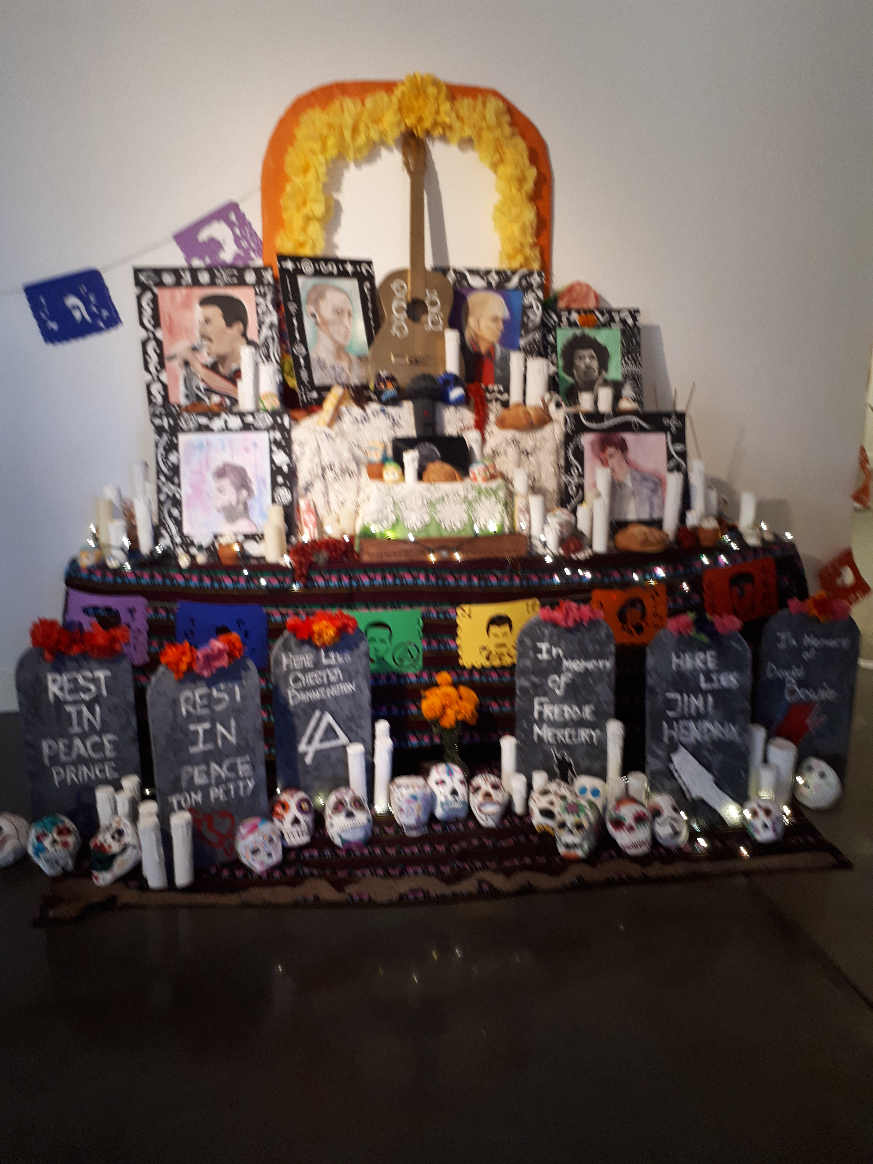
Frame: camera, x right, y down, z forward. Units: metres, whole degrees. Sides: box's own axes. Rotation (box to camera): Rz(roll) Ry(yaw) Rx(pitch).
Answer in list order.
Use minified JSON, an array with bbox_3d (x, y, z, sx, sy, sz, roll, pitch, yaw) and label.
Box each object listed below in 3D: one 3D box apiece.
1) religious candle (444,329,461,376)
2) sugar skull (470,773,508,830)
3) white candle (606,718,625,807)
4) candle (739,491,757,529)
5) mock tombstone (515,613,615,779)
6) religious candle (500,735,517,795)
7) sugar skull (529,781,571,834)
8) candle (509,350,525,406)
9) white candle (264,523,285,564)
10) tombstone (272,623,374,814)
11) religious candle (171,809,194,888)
[{"bbox_3d":[0.059,-0.820,3.356,0.055,0.225,0.055,-2,15,-6],"label":"religious candle"},{"bbox_3d":[0.170,0.668,2.824,0.123,0.168,0.120,1,5,8],"label":"sugar skull"},{"bbox_3d":[0.516,0.530,2.615,0.047,0.274,0.047,-2,16,-2],"label":"white candle"},{"bbox_3d":[1.154,-0.250,3.364,0.056,0.160,0.056,-3,16,-5],"label":"candle"},{"bbox_3d":[0.407,0.408,2.863,0.307,0.635,0.035,-2,15,-3],"label":"mock tombstone"},{"bbox_3d":[0.213,0.555,2.678,0.043,0.206,0.043,-2,16,-2],"label":"religious candle"},{"bbox_3d":[0.347,0.677,2.730,0.130,0.155,0.140,14,0,12],"label":"sugar skull"},{"bbox_3d":[0.262,-0.638,2.955,0.046,0.223,0.046,-2,16,-2],"label":"candle"},{"bbox_3d":[-0.550,-0.133,3.093,0.058,0.122,0.058,-2,12,-6],"label":"white candle"},{"bbox_3d":[-0.366,0.425,2.864,0.302,0.580,0.040,-2,3,-5],"label":"tombstone"},{"bbox_3d":[-0.702,0.736,2.509,0.050,0.217,0.050,-2,15,-6],"label":"religious candle"}]

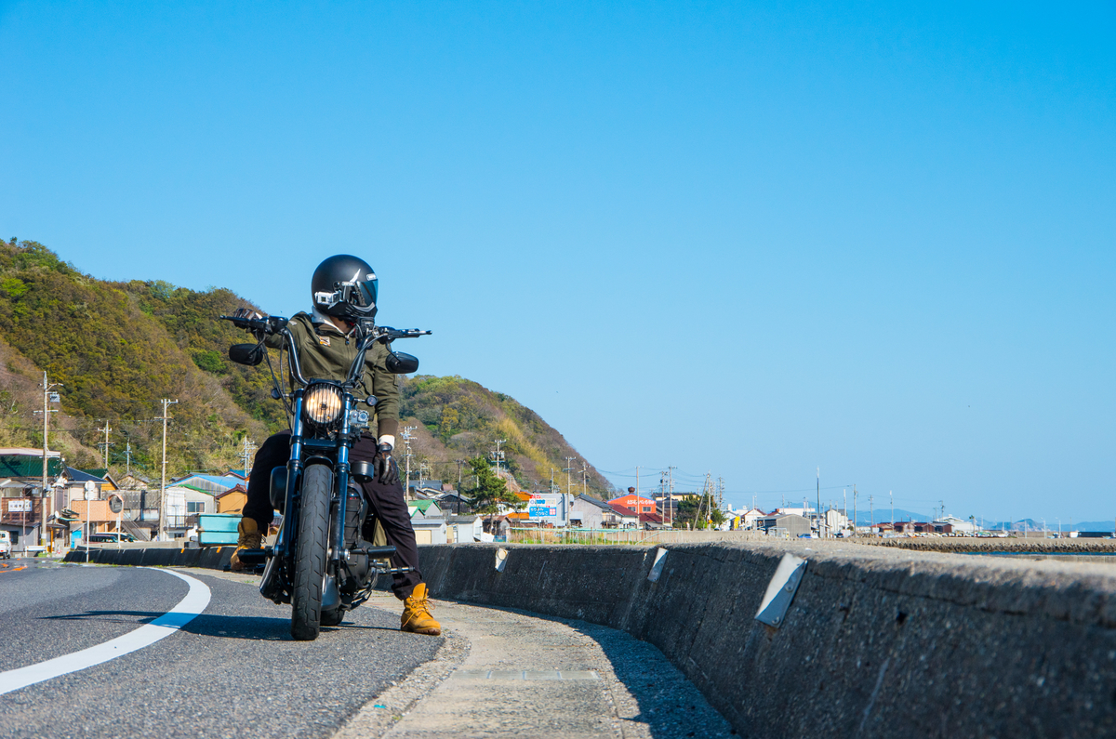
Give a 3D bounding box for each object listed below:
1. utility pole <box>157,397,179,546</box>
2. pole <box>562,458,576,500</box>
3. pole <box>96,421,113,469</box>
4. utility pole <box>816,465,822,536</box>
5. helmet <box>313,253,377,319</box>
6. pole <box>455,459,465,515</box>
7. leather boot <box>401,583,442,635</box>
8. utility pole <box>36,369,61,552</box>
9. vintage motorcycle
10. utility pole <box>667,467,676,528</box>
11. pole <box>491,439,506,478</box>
[{"bbox_3d":[-31.526,8.273,179.568,1.800,11.920,0.500,0,-4,0],"label":"utility pole"},{"bbox_3d":[1.584,18.951,329.574,1.800,11.760,0.500,0,-4,0],"label":"pole"},{"bbox_3d":[-45.889,11.126,224.567,1.700,11.950,0.500,0,-4,0],"label":"pole"},{"bbox_3d":[49.361,25.028,419.519,0.500,13.270,0.500,0,-4,0],"label":"utility pole"},{"bbox_3d":[-0.893,-0.342,9.300,0.300,0.270,0.245,-2,-5,25],"label":"helmet"},{"bbox_3d":[-12.333,16.265,279.642,1.400,9.880,0.500,0,-4,0],"label":"pole"},{"bbox_3d":[-0.545,0.950,8.850,0.120,0.210,0.300,2,-5,-23],"label":"leather boot"},{"bbox_3d":[-36.506,6.630,159.533,1.900,12.890,0.600,0,-4,0],"label":"utility pole"},{"bbox_3d":[-0.935,0.444,9.050,0.840,1.240,2.250,4,-4,-3],"label":"vintage motorcycle"},{"bbox_3d":[18.769,21.815,369.571,1.500,11.840,0.500,0,-4,0],"label":"utility pole"},{"bbox_3d":[-7.953,16.010,299.519,1.900,13.270,0.700,0,-4,0],"label":"pole"}]

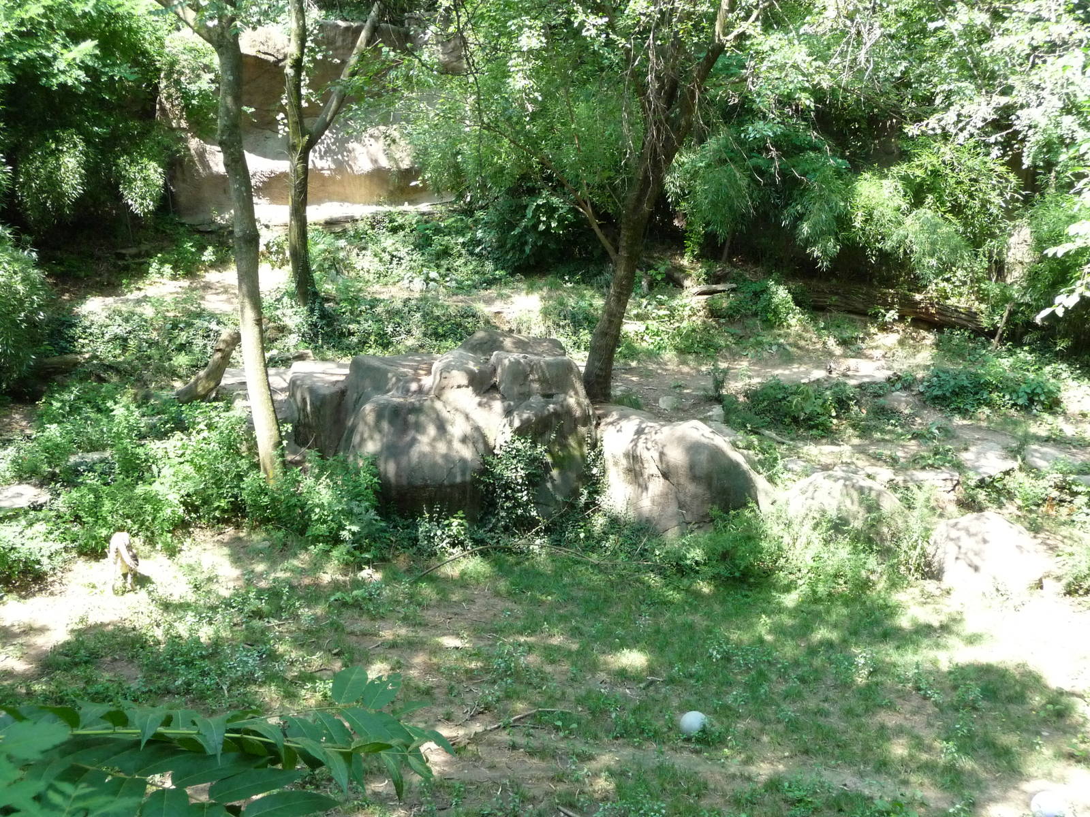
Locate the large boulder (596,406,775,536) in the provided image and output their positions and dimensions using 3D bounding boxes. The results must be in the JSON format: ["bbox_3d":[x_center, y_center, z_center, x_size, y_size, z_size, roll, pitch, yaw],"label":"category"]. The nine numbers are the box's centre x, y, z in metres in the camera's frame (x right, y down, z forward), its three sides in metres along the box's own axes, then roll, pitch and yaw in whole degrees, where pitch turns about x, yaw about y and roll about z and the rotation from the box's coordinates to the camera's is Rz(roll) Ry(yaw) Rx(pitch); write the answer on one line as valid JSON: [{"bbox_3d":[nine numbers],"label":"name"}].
[{"bbox_3d":[1.985,0.900,18.952,2.318,1.494,1.751,0,13,0],"label":"large boulder"}]

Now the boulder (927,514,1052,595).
[{"bbox_3d":[5.540,1.790,16.892,1.360,0.824,1.133,0,13,0],"label":"boulder"}]

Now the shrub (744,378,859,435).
[{"bbox_3d":[3.763,-0.019,19.879,1.545,0.618,1.133,0,13,0],"label":"shrub"}]

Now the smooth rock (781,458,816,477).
[{"bbox_3d":[3.552,0.828,18.952,0.474,0.185,0.412,0,13,0],"label":"smooth rock"}]

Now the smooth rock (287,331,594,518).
[{"bbox_3d":[-1.451,0.227,19.467,4.068,2.318,2.678,0,13,0],"label":"smooth rock"}]

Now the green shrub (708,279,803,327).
[{"bbox_3d":[3.800,-1.896,24.411,1.596,0.670,1.133,0,13,0],"label":"green shrub"}]

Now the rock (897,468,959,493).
[{"bbox_3d":[5.247,0.985,18.540,0.845,0.247,0.567,0,13,0],"label":"rock"}]

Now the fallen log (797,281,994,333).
[{"bbox_3d":[6.302,-1.819,24.411,3.451,0.515,0.536,10,16,25],"label":"fallen log"}]

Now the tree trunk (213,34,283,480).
[{"bbox_3d":[-4.006,-2.035,18.437,0.443,5.974,0.433,-3,13,1],"label":"tree trunk"}]

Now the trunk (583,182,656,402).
[{"bbox_3d":[1.085,-1.681,19.724,0.597,3.244,0.515,9,13,-2],"label":"trunk"}]

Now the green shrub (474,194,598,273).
[{"bbox_3d":[-0.213,-3.552,27.089,2.318,1.442,1.854,0,13,0],"label":"green shrub"}]

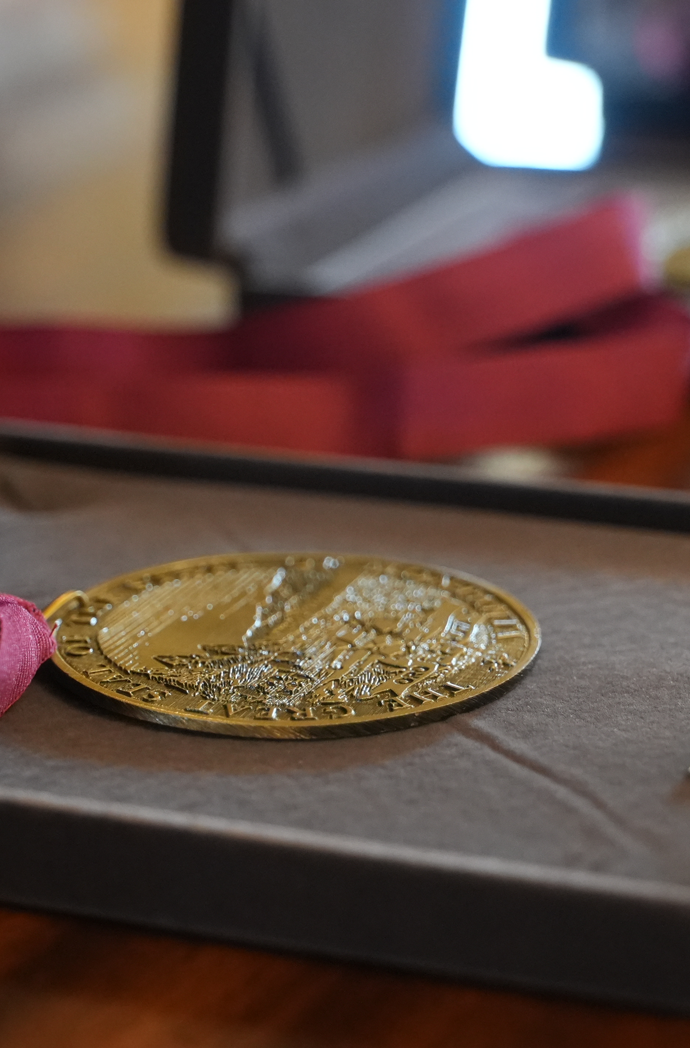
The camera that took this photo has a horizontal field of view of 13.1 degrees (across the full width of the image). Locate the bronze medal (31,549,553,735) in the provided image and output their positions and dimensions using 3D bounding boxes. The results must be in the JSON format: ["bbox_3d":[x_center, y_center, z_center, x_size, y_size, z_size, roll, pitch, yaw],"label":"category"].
[{"bbox_3d":[-0.008,0.017,0.455,0.074,0.003,0.074,6,19,17],"label":"bronze medal"}]

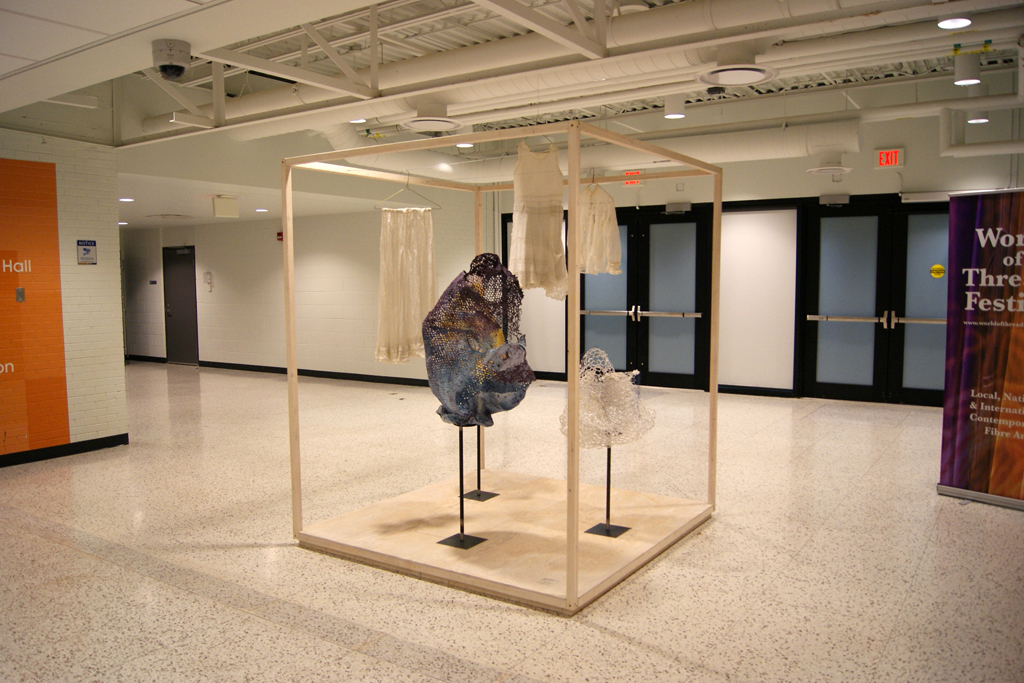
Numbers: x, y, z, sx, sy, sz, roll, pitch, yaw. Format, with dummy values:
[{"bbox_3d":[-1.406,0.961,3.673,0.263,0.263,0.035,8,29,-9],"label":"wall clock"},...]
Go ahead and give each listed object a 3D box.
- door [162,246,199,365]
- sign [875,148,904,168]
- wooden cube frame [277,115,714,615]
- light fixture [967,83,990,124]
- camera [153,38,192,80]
[{"bbox_3d":[-6.003,-0.630,13.929,0.930,2.110,0.055,2,5,34],"label":"door"},{"bbox_3d":[4.294,-2.073,8.724,0.300,0.210,0.060,2,5,34],"label":"sign"},{"bbox_3d":[0.012,0.044,4.504,1.827,2.131,1.791,3,5,34],"label":"wooden cube frame"},{"bbox_3d":[4.763,-2.417,7.832,0.182,0.340,0.182,2,5,34],"label":"light fixture"},{"bbox_3d":[-1.459,-1.199,3.303,0.153,0.149,0.153,-2,5,-23],"label":"camera"}]

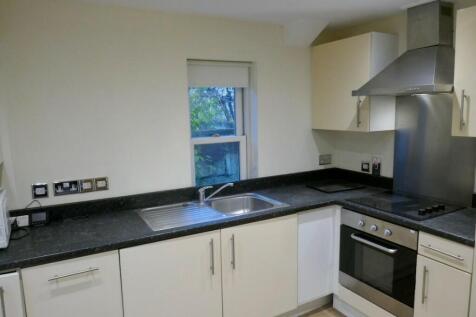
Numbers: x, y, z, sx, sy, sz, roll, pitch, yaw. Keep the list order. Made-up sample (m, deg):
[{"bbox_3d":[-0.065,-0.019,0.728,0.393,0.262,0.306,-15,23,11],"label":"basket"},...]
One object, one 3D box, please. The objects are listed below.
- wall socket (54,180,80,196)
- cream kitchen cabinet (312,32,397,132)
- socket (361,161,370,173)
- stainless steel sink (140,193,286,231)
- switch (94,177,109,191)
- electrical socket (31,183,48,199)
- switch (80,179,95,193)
[{"bbox_3d":[-1.112,0.195,2.155,0.150,0.086,0.012,-6,8,-27],"label":"wall socket"},{"bbox_3d":[0.964,-0.611,2.808,0.305,0.733,0.645,-6,8,-27],"label":"cream kitchen cabinet"},{"bbox_3d":[1.131,0.079,2.934,0.012,0.087,0.087,-6,8,-27],"label":"socket"},{"bbox_3d":[-0.171,0.435,2.359,0.962,0.170,0.499,-6,8,-27],"label":"stainless steel sink"},{"bbox_3d":[-0.928,0.175,2.251,0.086,0.086,0.012,-6,8,-27],"label":"switch"},{"bbox_3d":[-1.247,0.207,2.084,0.087,0.087,0.012,-6,8,-27],"label":"electrical socket"},{"bbox_3d":[-1.006,0.183,2.210,0.086,0.086,0.012,-6,8,-27],"label":"switch"}]

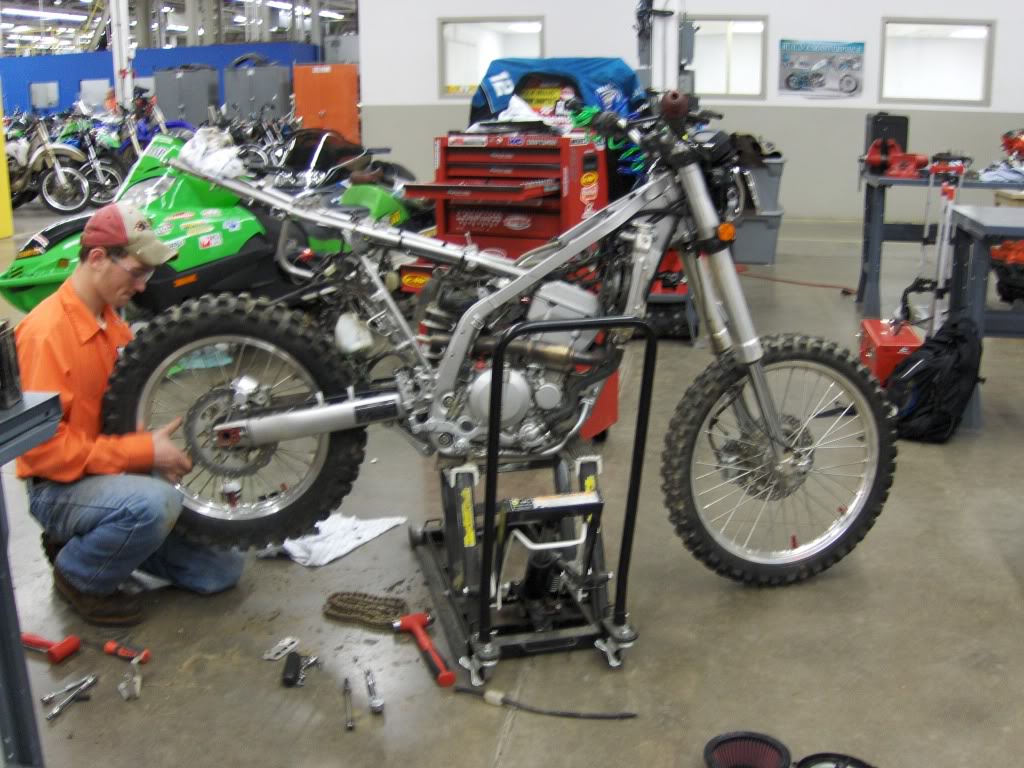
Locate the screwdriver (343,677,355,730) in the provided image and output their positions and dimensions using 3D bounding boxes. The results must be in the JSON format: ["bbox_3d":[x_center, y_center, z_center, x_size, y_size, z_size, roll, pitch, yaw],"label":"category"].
[{"bbox_3d":[-0.358,0.699,2.268,0.018,0.016,0.200,-3,15,-11],"label":"screwdriver"}]

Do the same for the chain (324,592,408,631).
[{"bbox_3d":[-0.388,0.587,2.715,0.220,0.040,0.150,4,15,14],"label":"chain"}]

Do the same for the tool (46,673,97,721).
[{"bbox_3d":[-0.985,0.690,2.298,0.074,0.018,0.166,5,16,19],"label":"tool"}]

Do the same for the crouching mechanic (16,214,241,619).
[{"bbox_3d":[-0.960,0.069,2.659,0.600,1.070,0.500,3,15,12],"label":"crouching mechanic"}]

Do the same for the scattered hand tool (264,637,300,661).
[{"bbox_3d":[-0.552,0.640,2.496,0.040,0.012,0.101,7,17,25],"label":"scattered hand tool"}]

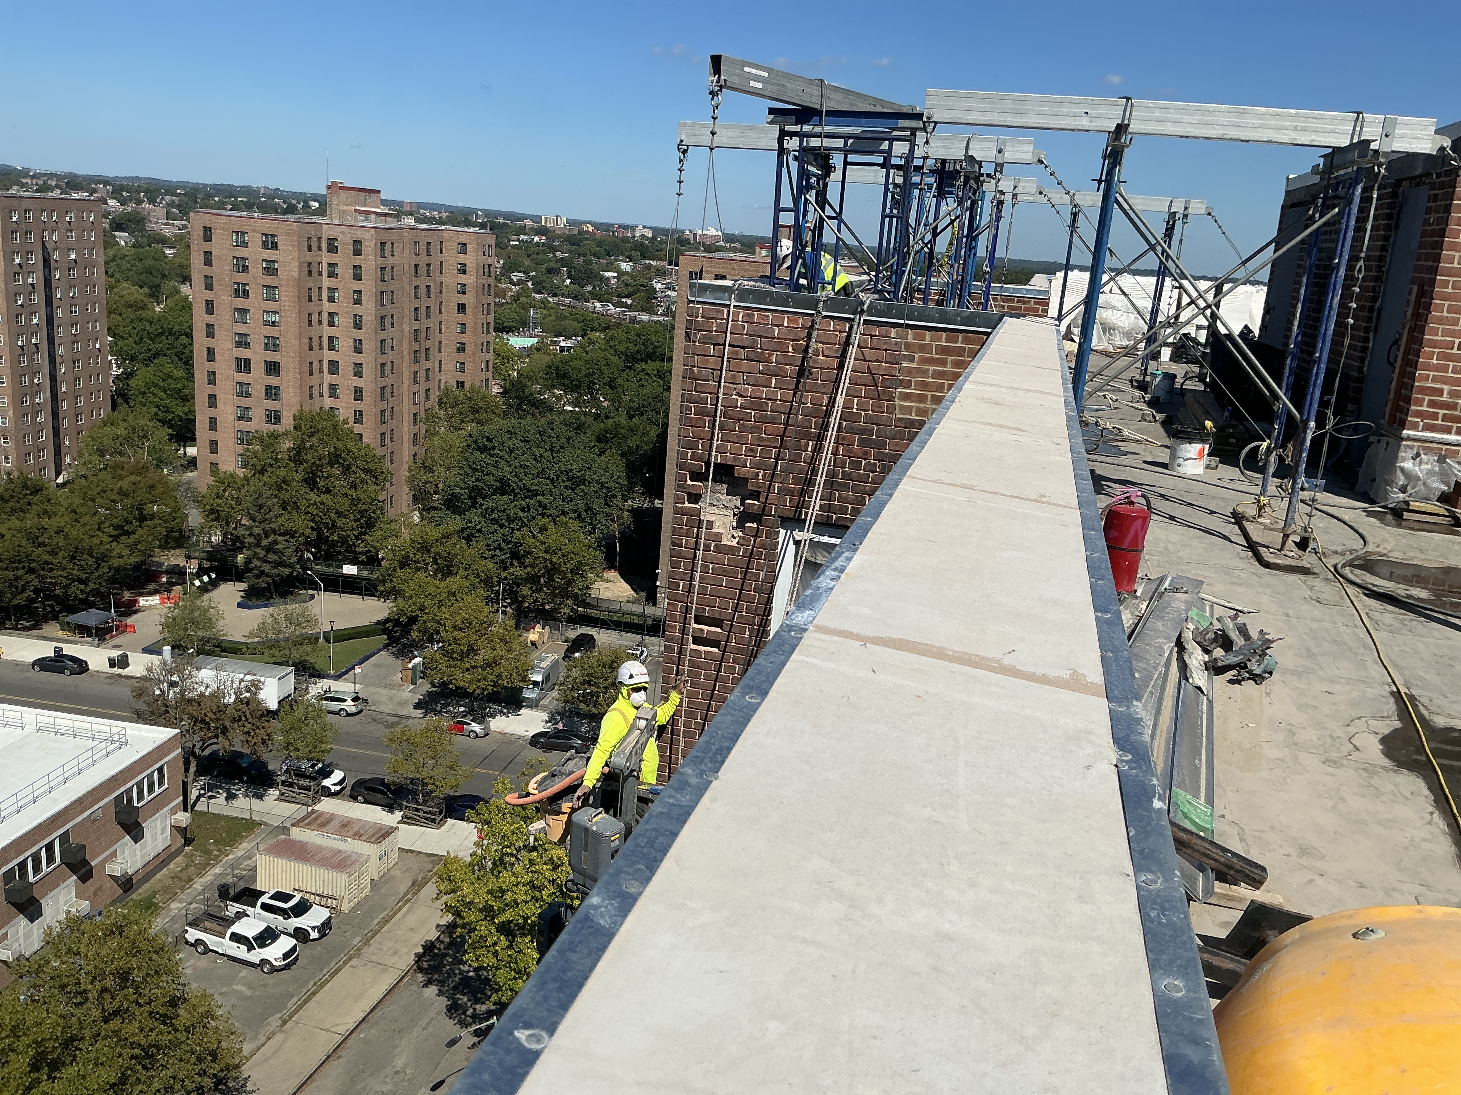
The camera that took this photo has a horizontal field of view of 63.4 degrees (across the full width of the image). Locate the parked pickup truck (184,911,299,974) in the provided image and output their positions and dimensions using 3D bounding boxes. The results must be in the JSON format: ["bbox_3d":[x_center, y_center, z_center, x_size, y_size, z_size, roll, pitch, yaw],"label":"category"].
[{"bbox_3d":[-26.741,21.654,64.949,6.250,1.940,2.020,9,15,16],"label":"parked pickup truck"}]

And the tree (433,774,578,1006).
[{"bbox_3d":[-10.578,18.294,57.319,7.400,14.800,7.400,5,14,0],"label":"tree"}]

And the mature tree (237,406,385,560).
[{"bbox_3d":[-47.807,-6.420,135.653,15.800,18.210,15.200,5,14,0],"label":"mature tree"}]

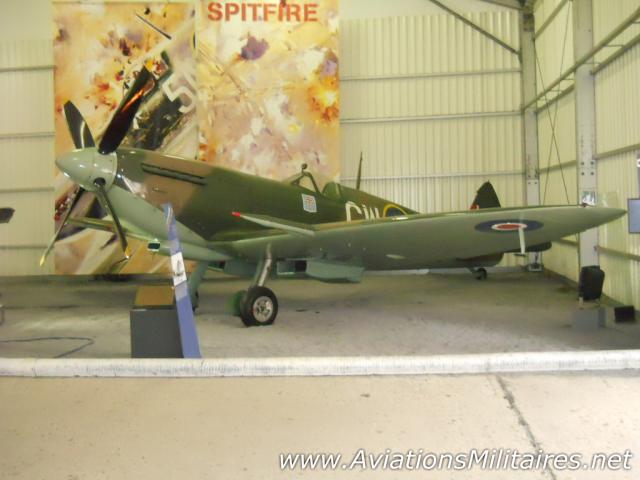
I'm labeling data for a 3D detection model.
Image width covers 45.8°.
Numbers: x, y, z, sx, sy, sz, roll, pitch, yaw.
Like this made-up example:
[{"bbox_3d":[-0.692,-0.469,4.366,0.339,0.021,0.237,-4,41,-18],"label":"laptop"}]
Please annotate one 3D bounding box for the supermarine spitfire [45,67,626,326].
[{"bbox_3d":[0.289,-0.658,12.251,9.400,3.350,11.200,-4,3,-43],"label":"supermarine spitfire"}]

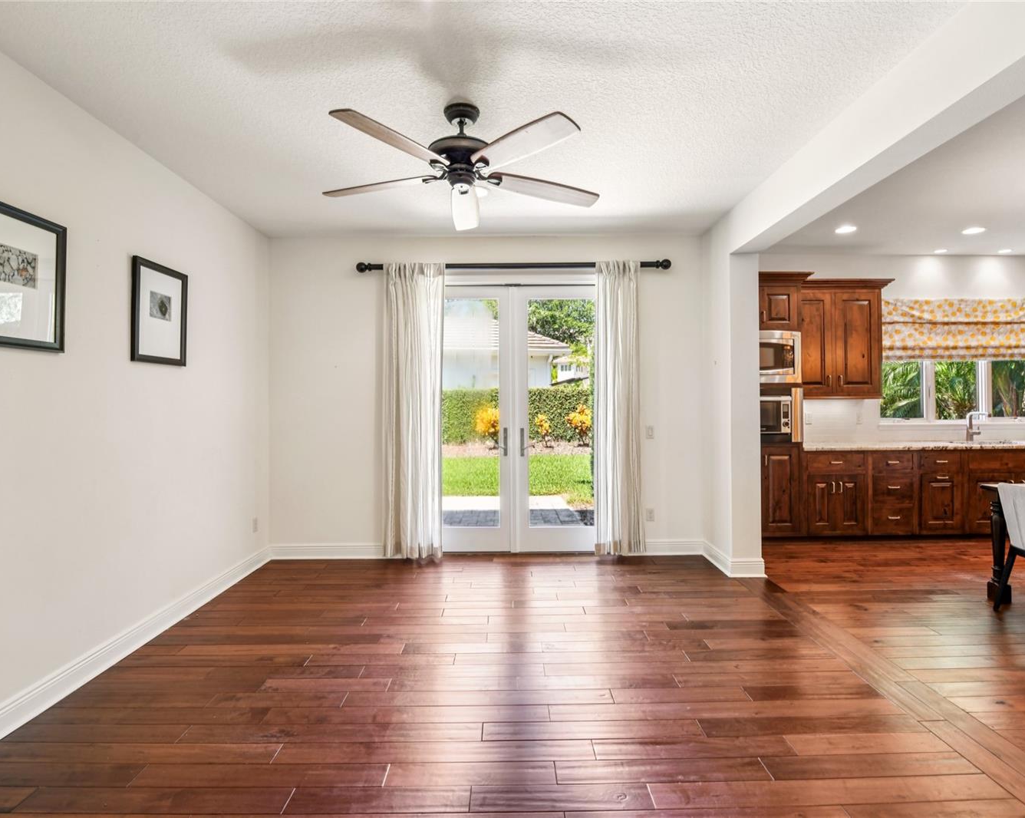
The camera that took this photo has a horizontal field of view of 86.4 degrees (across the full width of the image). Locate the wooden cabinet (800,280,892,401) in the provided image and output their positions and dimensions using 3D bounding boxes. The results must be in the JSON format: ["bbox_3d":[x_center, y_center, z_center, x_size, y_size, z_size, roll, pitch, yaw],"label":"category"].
[{"bbox_3d":[3.200,-0.675,5.480,1.020,1.154,0.400,0,0,-1],"label":"wooden cabinet"}]

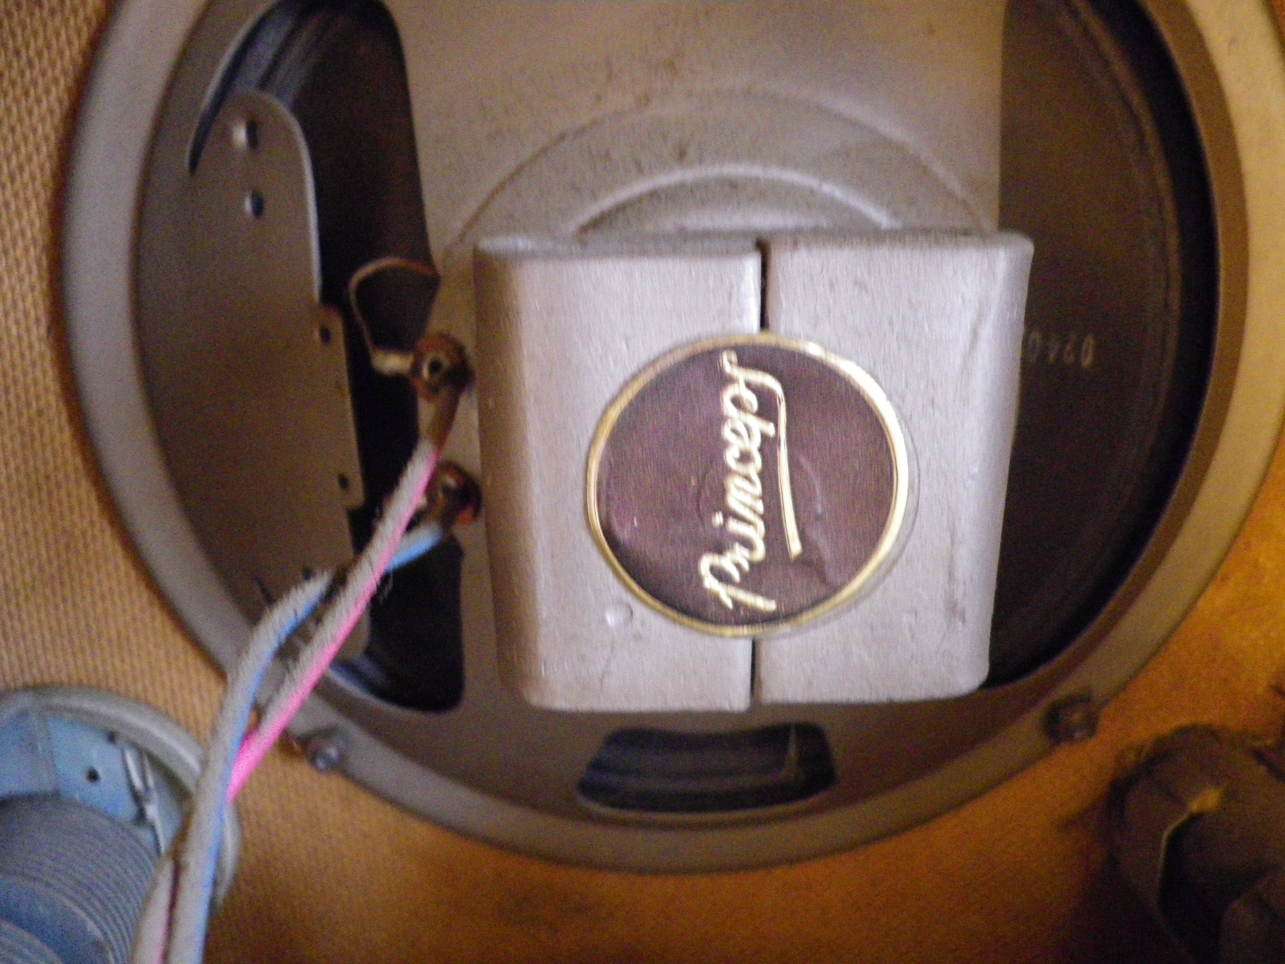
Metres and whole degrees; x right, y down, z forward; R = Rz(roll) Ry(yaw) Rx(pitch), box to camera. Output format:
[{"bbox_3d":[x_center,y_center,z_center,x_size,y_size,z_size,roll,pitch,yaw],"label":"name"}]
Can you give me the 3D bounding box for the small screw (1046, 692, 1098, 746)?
[{"bbox_3d":[0.094,0.052,0.227,0.010,0.010,0.006,0,18,-1],"label":"small screw"}]

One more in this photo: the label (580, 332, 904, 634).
[{"bbox_3d":[0.013,0.001,0.124,0.038,0.038,0.002,0,18,-1],"label":"label"}]

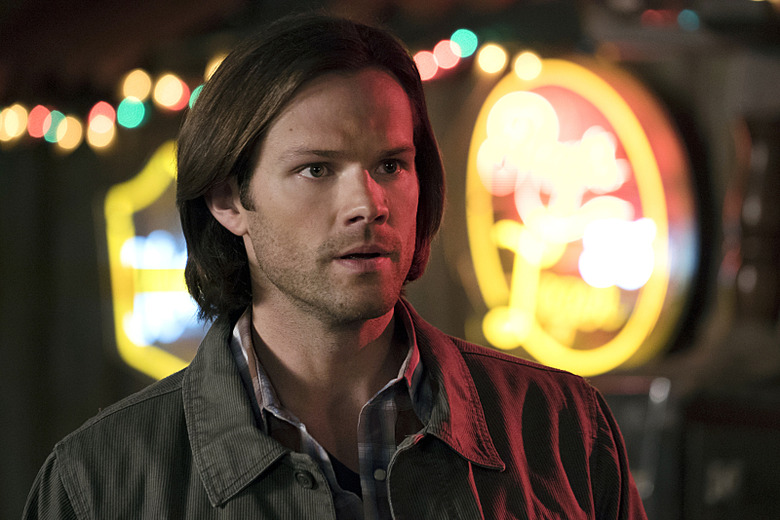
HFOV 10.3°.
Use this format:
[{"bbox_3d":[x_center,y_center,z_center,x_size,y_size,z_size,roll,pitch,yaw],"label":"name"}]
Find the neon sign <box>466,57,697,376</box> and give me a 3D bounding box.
[{"bbox_3d":[0.244,-0.055,5.500,0.090,0.410,0.360,-3,4,-44],"label":"neon sign"}]

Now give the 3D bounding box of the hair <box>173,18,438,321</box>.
[{"bbox_3d":[-0.066,-0.075,3.580,0.210,0.250,0.230,-1,3,-27],"label":"hair"}]

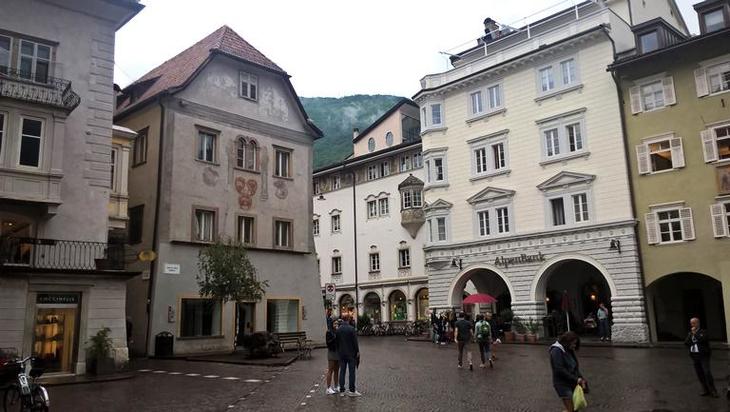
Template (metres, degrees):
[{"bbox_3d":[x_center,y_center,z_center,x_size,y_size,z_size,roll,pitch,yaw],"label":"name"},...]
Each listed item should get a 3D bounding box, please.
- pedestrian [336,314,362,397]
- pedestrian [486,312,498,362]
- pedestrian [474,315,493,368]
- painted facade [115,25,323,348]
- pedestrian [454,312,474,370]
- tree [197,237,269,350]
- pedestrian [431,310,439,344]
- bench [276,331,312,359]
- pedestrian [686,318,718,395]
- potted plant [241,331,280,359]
[{"bbox_3d":[-0.354,3.305,13.374,0.550,1.750,0.420,-7,-12,25],"label":"pedestrian"},{"bbox_3d":[4.459,4.621,21.188,0.500,1.680,0.420,-3,-11,8],"label":"pedestrian"},{"bbox_3d":[3.802,4.340,19.326,0.520,1.650,0.420,-3,-11,7],"label":"pedestrian"},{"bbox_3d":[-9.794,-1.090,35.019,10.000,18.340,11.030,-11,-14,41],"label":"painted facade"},{"bbox_3d":[3.135,4.233,19.039,0.550,1.750,0.480,-3,-11,7],"label":"pedestrian"},{"bbox_3d":[-6.034,4.021,27.347,2.890,5.160,3.040,-2,-11,0],"label":"tree"},{"bbox_3d":[3.643,6.457,31.840,0.380,1.700,0.500,8,-14,-40],"label":"pedestrian"},{"bbox_3d":[-2.694,4.879,20.728,1.600,0.880,0.620,7,-14,-37],"label":"bench"},{"bbox_3d":[7.448,3.333,13.297,0.580,1.700,0.450,-11,-14,40],"label":"pedestrian"},{"bbox_3d":[-3.794,5.012,22.014,1.200,1.020,1.350,-11,-14,41],"label":"potted plant"}]

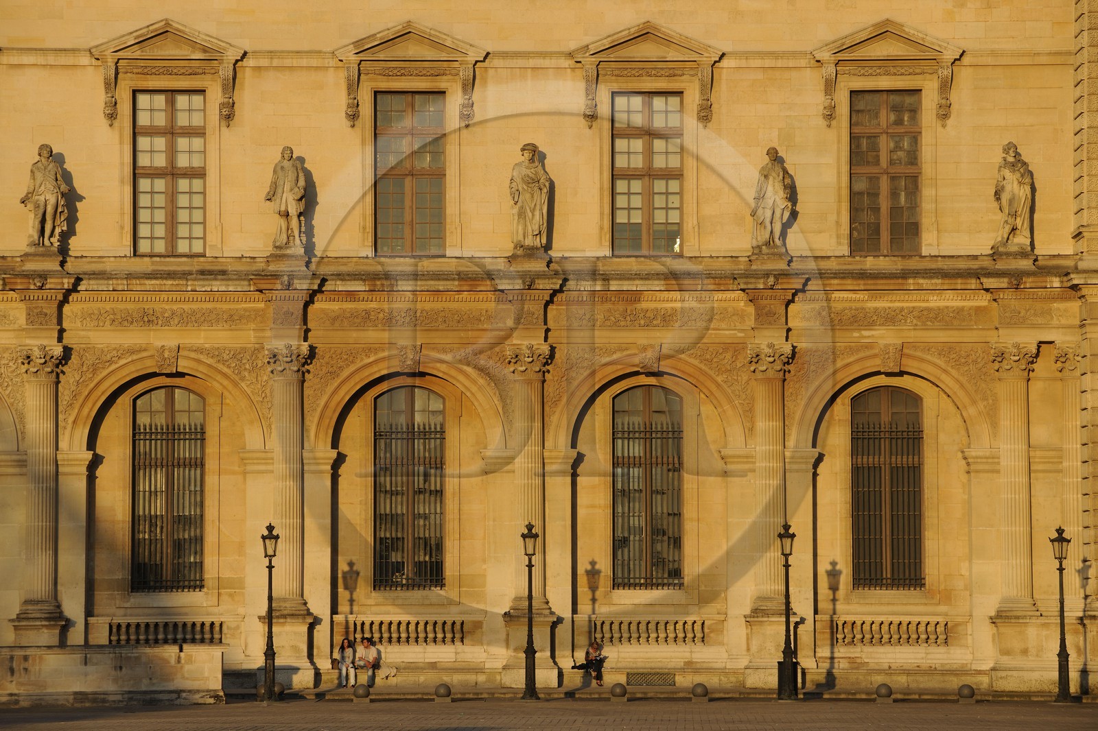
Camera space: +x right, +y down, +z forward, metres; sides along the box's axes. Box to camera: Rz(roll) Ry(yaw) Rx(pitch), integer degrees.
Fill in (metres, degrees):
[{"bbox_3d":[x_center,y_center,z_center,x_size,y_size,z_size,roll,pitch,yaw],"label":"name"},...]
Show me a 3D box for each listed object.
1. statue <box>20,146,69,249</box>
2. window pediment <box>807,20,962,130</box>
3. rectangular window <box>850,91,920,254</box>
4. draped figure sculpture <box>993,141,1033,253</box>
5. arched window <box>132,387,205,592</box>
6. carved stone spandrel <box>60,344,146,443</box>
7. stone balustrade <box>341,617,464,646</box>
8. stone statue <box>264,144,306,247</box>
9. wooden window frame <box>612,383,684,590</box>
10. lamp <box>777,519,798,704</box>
[{"bbox_3d":[-13.130,-4.434,119.148,1.249,2.713,0.800,0,-3,-9],"label":"statue"},{"bbox_3d":[8.990,-7.755,121.496,4.061,2.885,0.650,0,-3,-1],"label":"window pediment"},{"bbox_3d":[8.903,-5.118,121.082,1.842,4.353,0.200,0,-3,-1],"label":"rectangular window"},{"bbox_3d":[12.136,-4.405,119.595,1.056,2.948,0.800,0,-3,-11],"label":"draped figure sculpture"},{"bbox_3d":[-9.993,3.247,120.057,1.945,5.459,0.200,0,-3,-1],"label":"arched window"},{"bbox_3d":[-11.294,0.714,115.456,2.207,2.465,0.200,0,-3,0],"label":"carved stone spandrel"},{"bbox_3d":[-3.754,6.872,118.436,3.442,0.776,0.350,0,-3,-3],"label":"stone balustrade"},{"bbox_3d":[-6.867,-4.404,119.258,1.095,2.693,0.750,0,-3,-1],"label":"stone statue"},{"bbox_3d":[2.603,3.215,121.190,1.909,5.430,0.250,0,-3,0],"label":"wooden window frame"},{"bbox_3d":[5.891,6.068,112.973,0.470,4.384,0.470,0,-3,0],"label":"lamp"}]

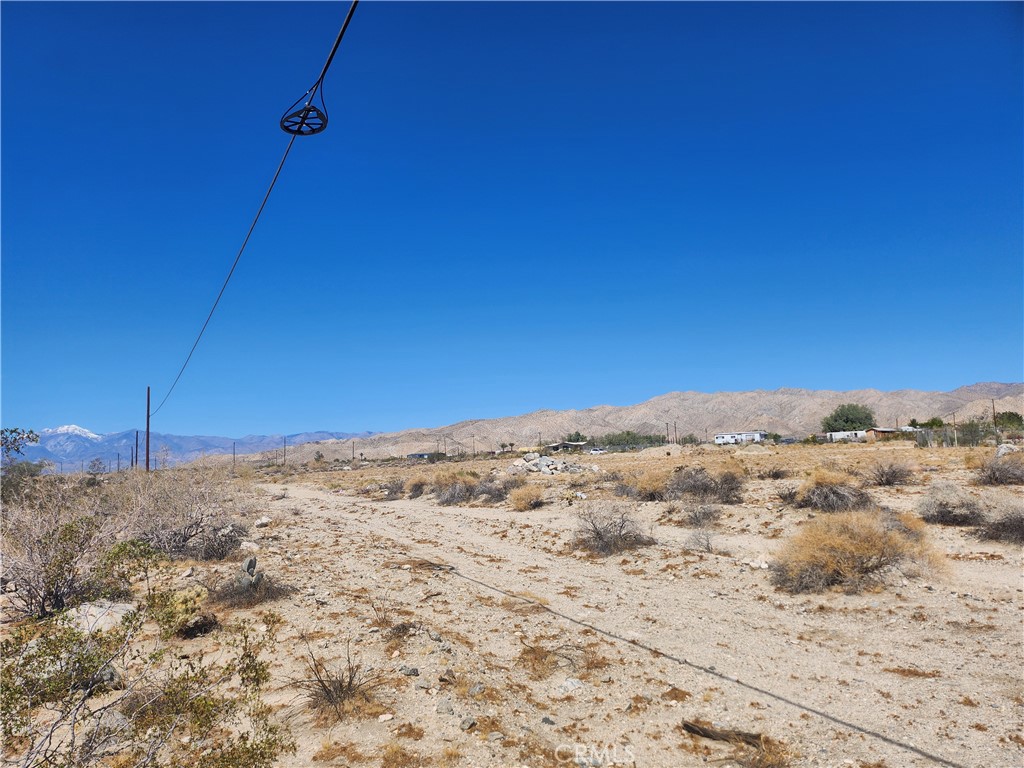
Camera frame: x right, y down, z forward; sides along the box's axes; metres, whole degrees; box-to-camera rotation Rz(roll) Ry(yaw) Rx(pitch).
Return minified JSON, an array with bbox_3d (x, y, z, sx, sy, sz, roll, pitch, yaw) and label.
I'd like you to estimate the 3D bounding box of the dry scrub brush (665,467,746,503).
[{"bbox_3d":[5.244,2.701,19.242,1.979,0.948,1.669,-3,-5,15],"label":"dry scrub brush"}]

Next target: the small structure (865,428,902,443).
[{"bbox_3d":[91.567,12.694,175.000,7.800,3.300,4.500,-2,-5,2],"label":"small structure"}]

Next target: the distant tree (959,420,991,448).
[{"bbox_3d":[74.912,7.896,115.000,5.183,4.616,4.800,0,-6,0],"label":"distant tree"}]

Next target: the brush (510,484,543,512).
[{"bbox_3d":[0.453,3.525,22.200,1.103,0.766,1.000,0,-6,0],"label":"brush"}]

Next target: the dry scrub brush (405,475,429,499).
[{"bbox_3d":[-3.321,3.538,24.688,0.801,0.767,0.774,-1,-5,-8],"label":"dry scrub brush"}]

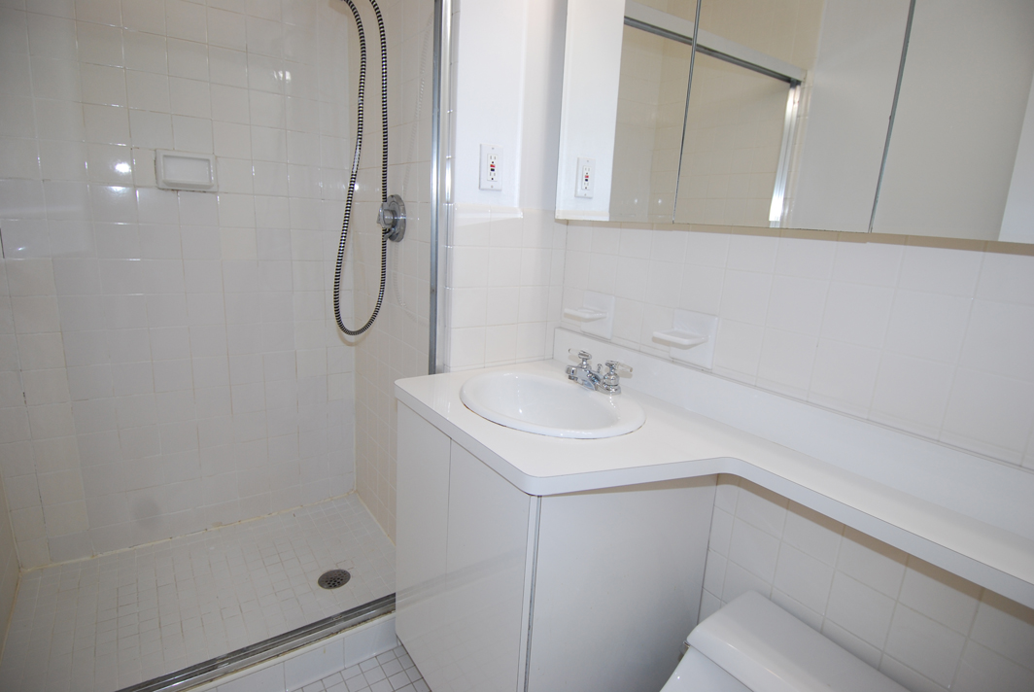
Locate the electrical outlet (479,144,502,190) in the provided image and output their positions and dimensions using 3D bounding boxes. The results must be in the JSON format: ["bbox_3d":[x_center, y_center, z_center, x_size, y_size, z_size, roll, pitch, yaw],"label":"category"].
[{"bbox_3d":[-0.068,-0.470,1.370,0.070,0.114,0.010,-5,15,-34],"label":"electrical outlet"}]

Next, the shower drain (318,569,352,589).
[{"bbox_3d":[-0.583,0.747,1.654,0.102,0.008,0.102,3,13,-1],"label":"shower drain"}]

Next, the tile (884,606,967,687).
[{"bbox_3d":[0.705,0.519,0.893,0.009,0.108,0.108,-5,15,-34],"label":"tile"}]

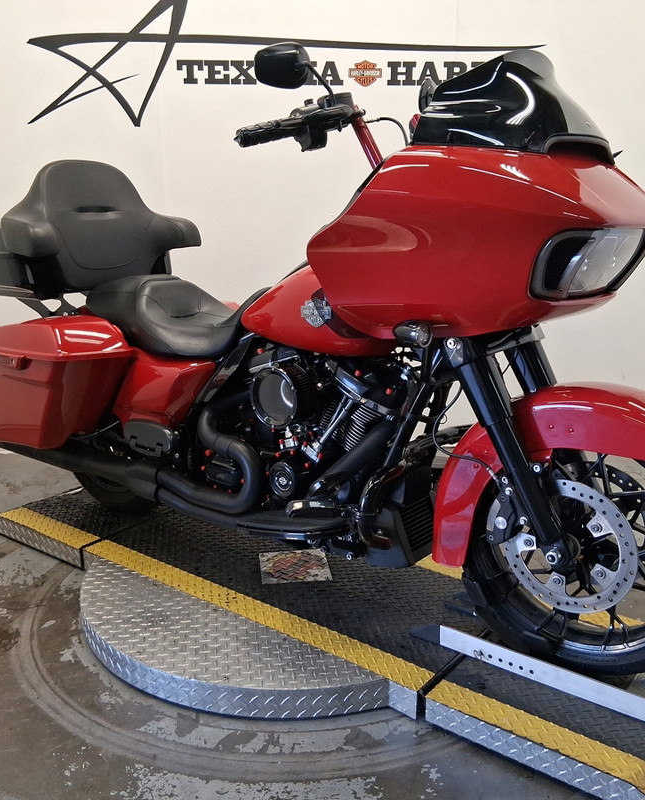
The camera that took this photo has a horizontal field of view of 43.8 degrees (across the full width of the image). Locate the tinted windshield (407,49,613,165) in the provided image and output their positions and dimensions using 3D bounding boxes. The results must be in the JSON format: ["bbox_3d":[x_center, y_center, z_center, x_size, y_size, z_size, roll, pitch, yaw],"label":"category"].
[{"bbox_3d":[0.456,-0.622,1.694,0.300,0.240,0.540,10,16,38],"label":"tinted windshield"}]

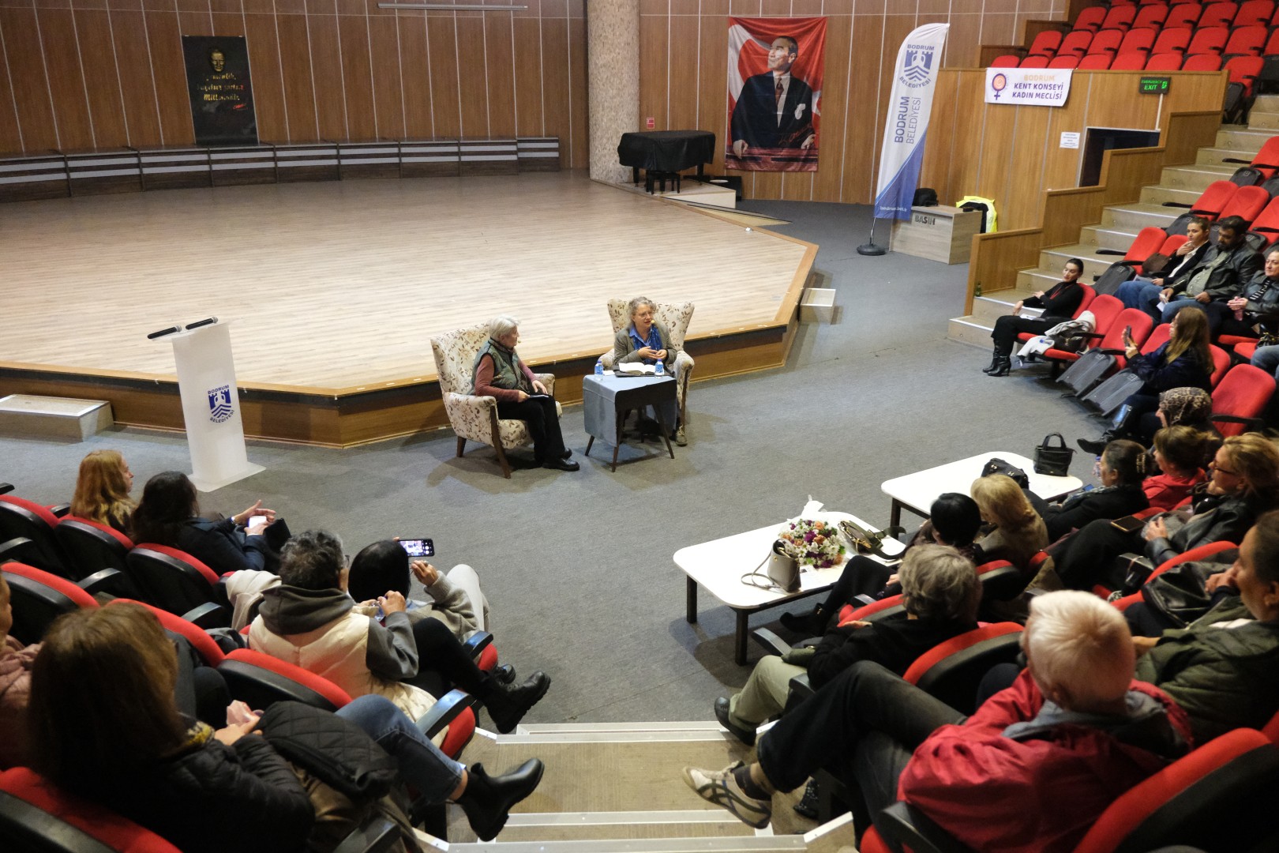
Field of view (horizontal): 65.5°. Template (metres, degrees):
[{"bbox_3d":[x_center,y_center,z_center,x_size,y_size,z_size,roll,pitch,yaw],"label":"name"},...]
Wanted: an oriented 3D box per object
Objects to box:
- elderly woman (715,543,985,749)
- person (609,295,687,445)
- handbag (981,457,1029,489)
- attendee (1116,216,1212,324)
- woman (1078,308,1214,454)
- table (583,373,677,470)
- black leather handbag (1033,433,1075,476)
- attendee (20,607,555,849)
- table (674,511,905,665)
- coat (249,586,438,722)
[{"bbox_3d":[0.675,0.809,3.801,0.540,1.160,1.030,-12,23,-32],"label":"elderly woman"},{"bbox_3d":[0.073,-0.492,8.401,0.550,1.160,0.820,-3,19,-10],"label":"person"},{"bbox_3d":[2.399,0.290,6.471,0.150,0.155,0.300,-14,23,-35],"label":"handbag"},{"bbox_3d":[4.982,-1.433,9.607,0.800,1.180,0.550,-2,19,-5],"label":"attendee"},{"bbox_3d":[3.971,-0.356,7.790,0.900,1.190,0.550,1,19,2],"label":"woman"},{"bbox_3d":[-0.075,-0.071,7.956,0.605,0.656,0.472,-12,23,-32],"label":"table"},{"bbox_3d":[2.760,0.177,6.623,0.220,0.270,0.130,5,20,15],"label":"black leather handbag"},{"bbox_3d":[-0.831,0.823,2.746,0.580,1.180,1.240,16,25,39],"label":"attendee"},{"bbox_3d":[0.855,0.899,5.555,1.265,0.401,0.729,-10,22,-27],"label":"table"},{"bbox_3d":[-0.881,0.764,2.985,0.520,0.560,0.400,12,22,31],"label":"coat"}]

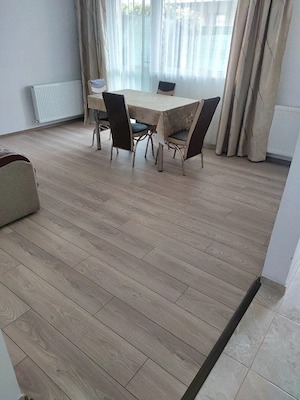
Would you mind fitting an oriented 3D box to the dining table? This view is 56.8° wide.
[{"bbox_3d":[-0.108,-1.017,3.887,1.290,0.768,0.775,24,37,33],"label":"dining table"}]

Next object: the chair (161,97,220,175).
[{"bbox_3d":[0.449,-0.824,3.424,0.601,0.921,0.414,27,39,37],"label":"chair"}]

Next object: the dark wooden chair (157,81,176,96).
[{"bbox_3d":[0.038,-1.185,4.029,0.414,0.921,0.591,25,38,35],"label":"dark wooden chair"}]

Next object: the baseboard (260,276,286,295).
[{"bbox_3d":[0.840,0.577,1.882,0.172,0.070,0.016,21,36,30],"label":"baseboard"}]

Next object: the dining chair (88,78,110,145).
[{"bbox_3d":[-0.605,-1.273,4.157,0.591,0.921,0.414,27,39,37],"label":"dining chair"}]

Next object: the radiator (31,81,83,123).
[{"bbox_3d":[-1.669,-1.861,5.199,0.108,0.621,1.054,21,36,30],"label":"radiator"}]

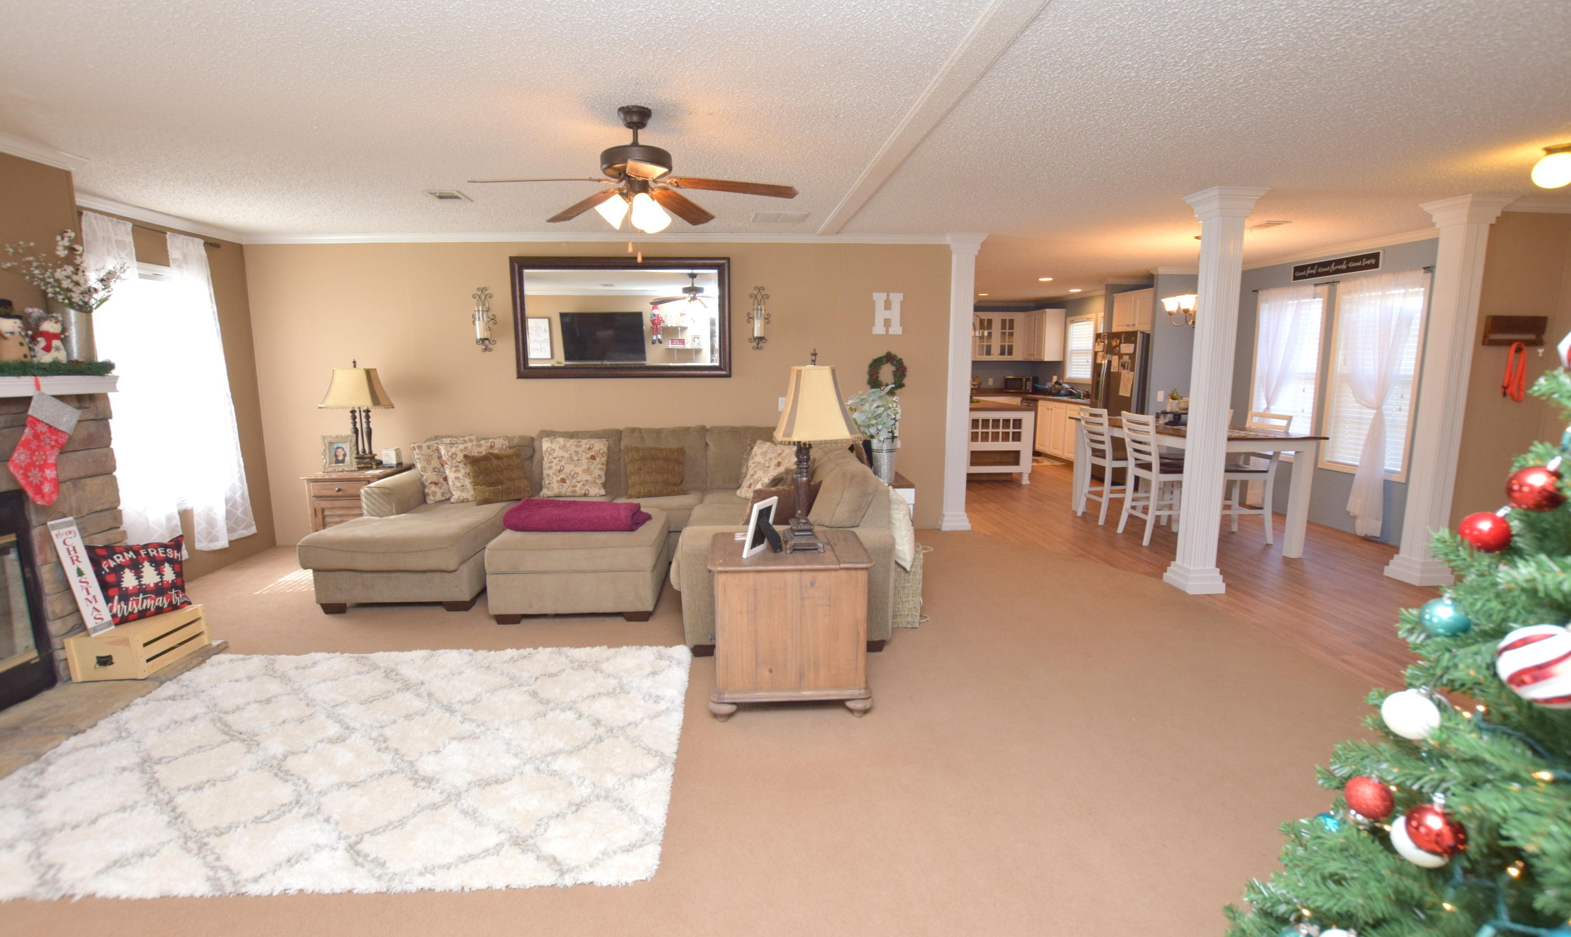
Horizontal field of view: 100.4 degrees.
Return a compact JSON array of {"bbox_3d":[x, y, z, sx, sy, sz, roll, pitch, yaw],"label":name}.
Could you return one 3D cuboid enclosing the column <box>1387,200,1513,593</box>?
[{"bbox_3d":[4.261,-0.469,4.265,0.285,2.455,0.285,-1,8,-5],"label":"column"}]

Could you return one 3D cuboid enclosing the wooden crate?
[{"bbox_3d":[-3.087,0.822,3.129,0.295,0.220,0.410,-1,8,-5],"label":"wooden crate"}]

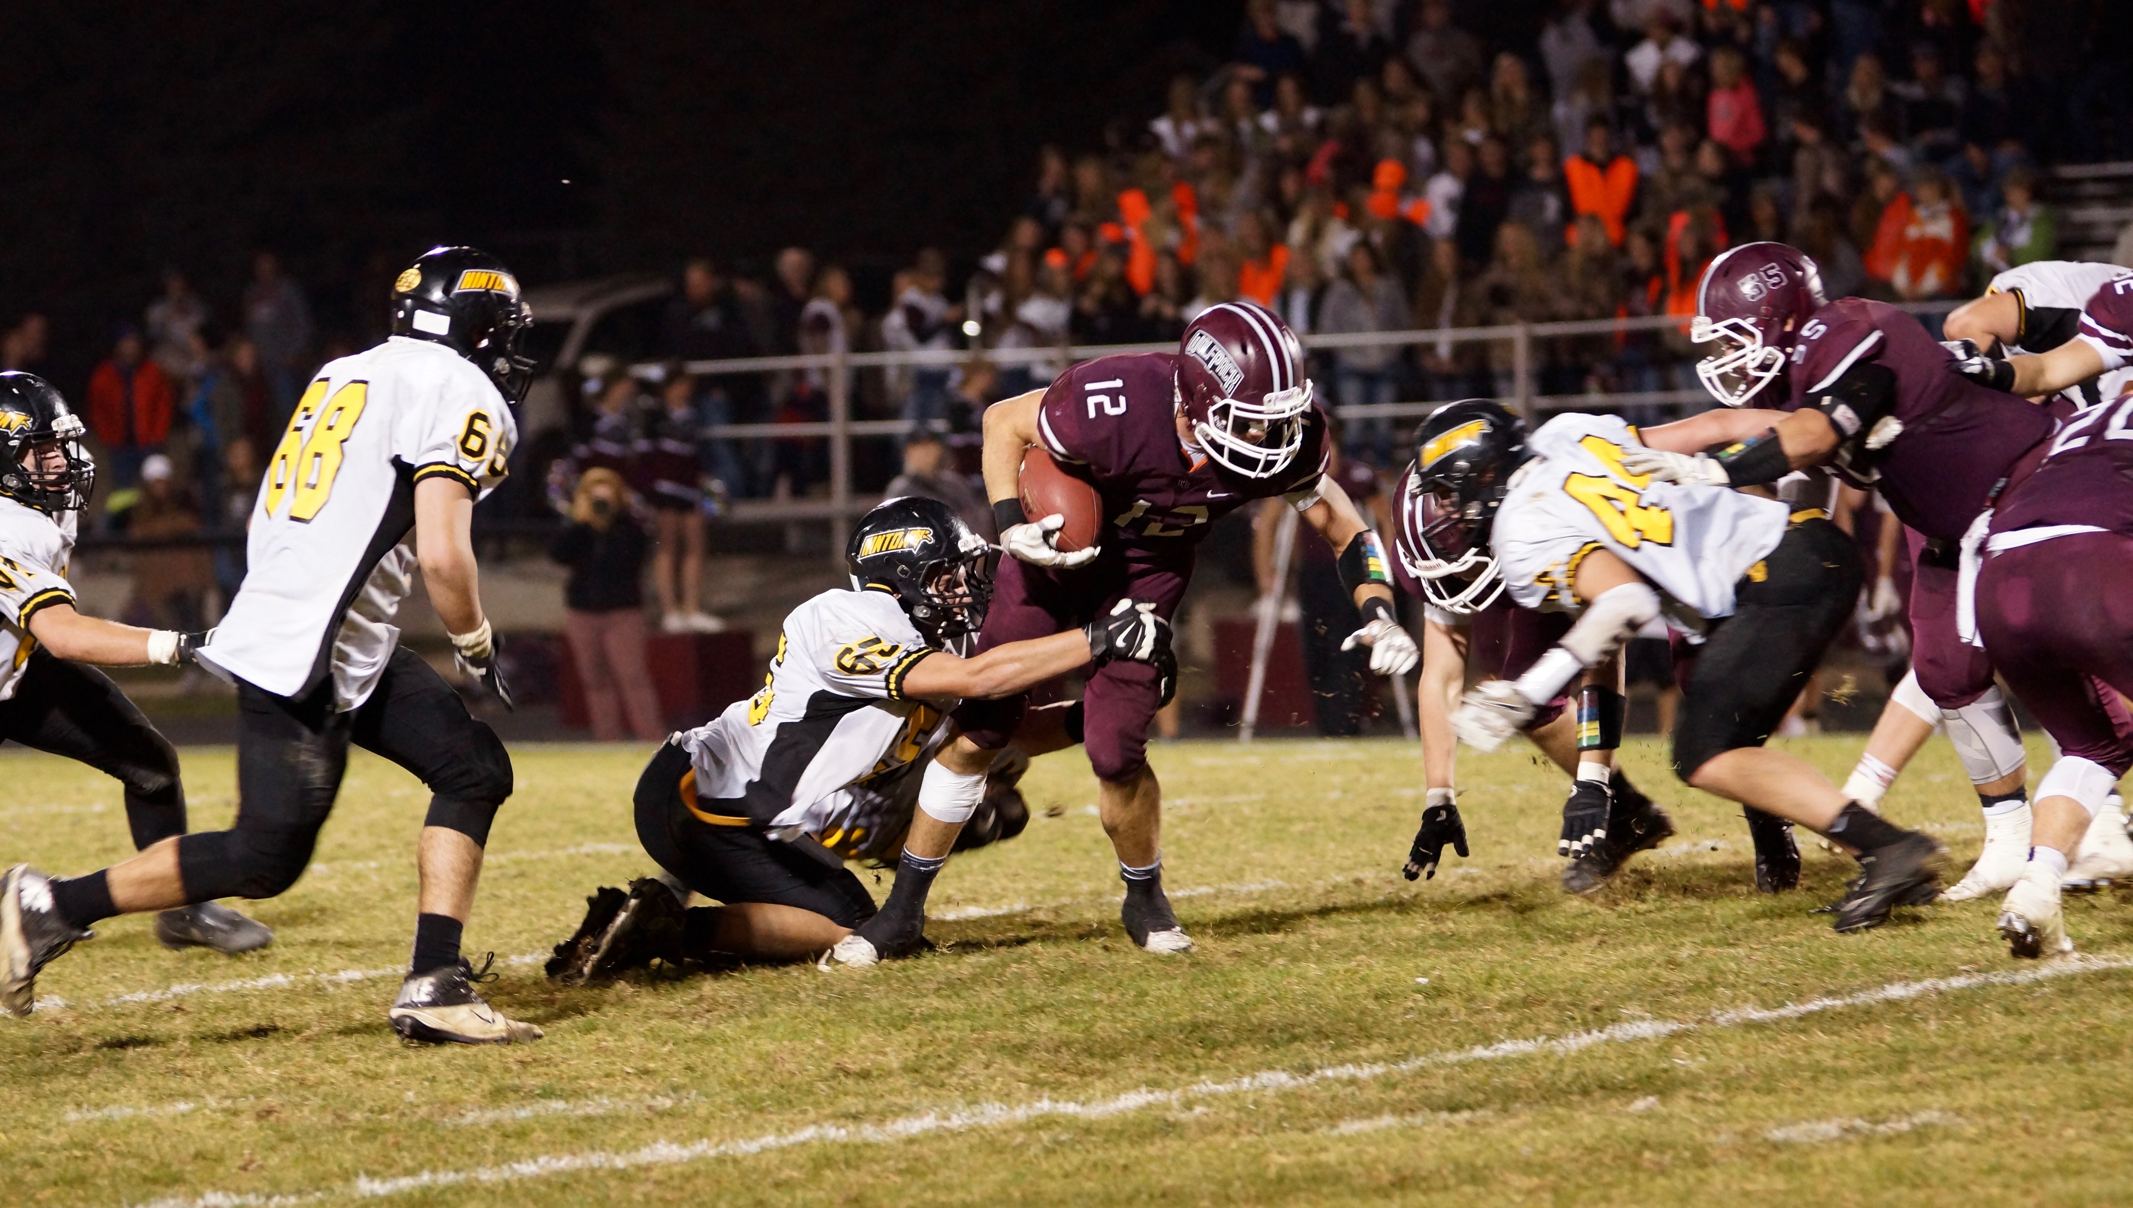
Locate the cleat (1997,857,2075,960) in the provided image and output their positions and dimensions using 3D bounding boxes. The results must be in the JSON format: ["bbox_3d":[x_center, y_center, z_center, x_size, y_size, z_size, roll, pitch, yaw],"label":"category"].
[{"bbox_3d":[2.274,0.716,29.200,0.110,0.160,0.300,0,-3,28],"label":"cleat"}]

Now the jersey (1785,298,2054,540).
[{"bbox_3d":[2.001,-0.434,29.200,0.640,0.380,0.540,39,-6,-3],"label":"jersey"}]

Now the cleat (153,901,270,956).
[{"bbox_3d":[-2.083,0.786,30.400,0.300,0.130,0.105,2,1,15],"label":"cleat"}]

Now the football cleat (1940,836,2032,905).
[{"bbox_3d":[2.201,0.639,29.800,0.290,0.150,0.110,-11,7,-40],"label":"football cleat"}]

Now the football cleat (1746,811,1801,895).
[{"bbox_3d":[1.721,0.611,30.200,0.110,0.140,0.290,3,32,15],"label":"football cleat"}]

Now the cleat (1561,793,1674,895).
[{"bbox_3d":[1.329,0.587,30.200,0.300,0.125,0.108,-29,0,-6],"label":"cleat"}]

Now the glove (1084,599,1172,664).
[{"bbox_3d":[0.142,0.065,28.600,0.190,0.150,0.100,-3,-5,-12],"label":"glove"}]

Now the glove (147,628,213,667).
[{"bbox_3d":[-2.067,0.106,29.200,0.190,0.100,0.080,2,-24,-6],"label":"glove"}]

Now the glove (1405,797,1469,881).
[{"bbox_3d":[0.928,0.594,31.200,0.140,0.205,0.070,16,0,9],"label":"glove"}]

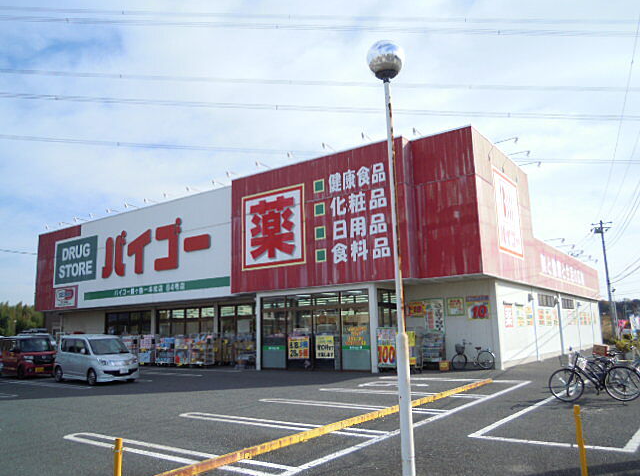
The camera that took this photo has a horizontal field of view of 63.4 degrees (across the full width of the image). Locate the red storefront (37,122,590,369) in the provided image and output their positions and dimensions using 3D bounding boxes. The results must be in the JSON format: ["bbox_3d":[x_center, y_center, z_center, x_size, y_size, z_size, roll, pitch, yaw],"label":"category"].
[{"bbox_3d":[1.363,4.062,39.267,31.520,9.150,30.100,-9,-12,35],"label":"red storefront"}]

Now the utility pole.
[{"bbox_3d":[25.474,3.762,45.696,1.700,10.800,0.500,-6,-11,26],"label":"utility pole"}]

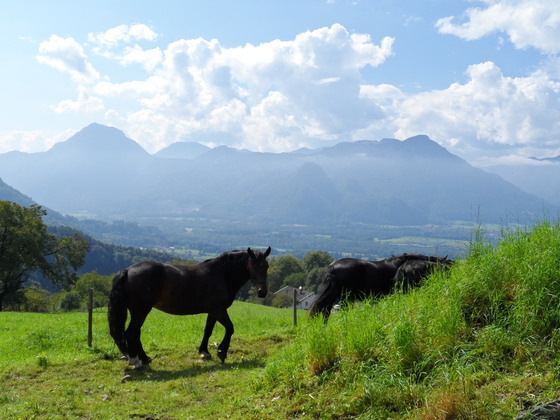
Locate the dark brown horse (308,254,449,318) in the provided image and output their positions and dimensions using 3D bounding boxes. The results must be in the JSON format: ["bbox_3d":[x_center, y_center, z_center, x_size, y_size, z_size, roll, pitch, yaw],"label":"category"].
[{"bbox_3d":[1.840,1.580,12.200,2.700,1.620,0.650,0,1,-15],"label":"dark brown horse"}]

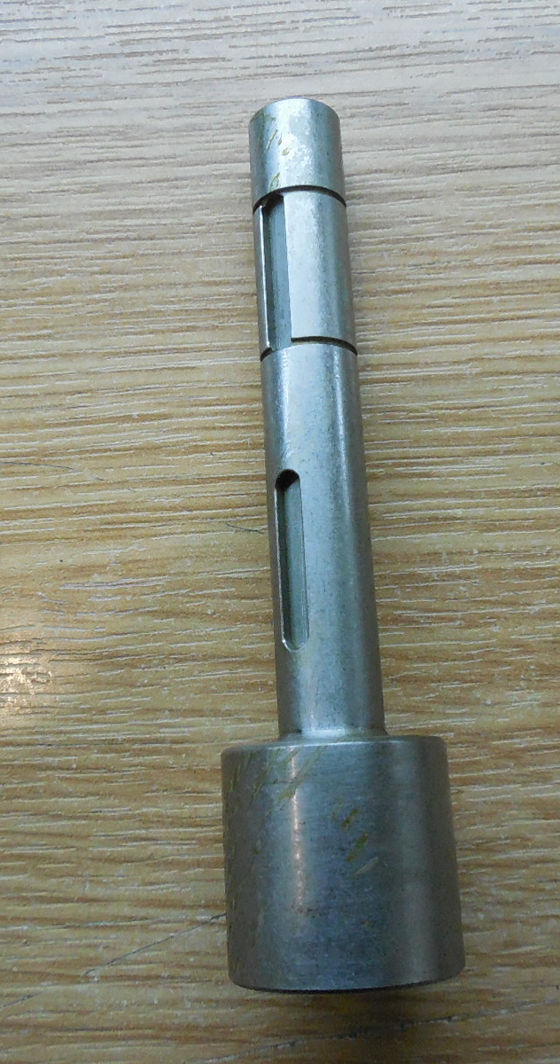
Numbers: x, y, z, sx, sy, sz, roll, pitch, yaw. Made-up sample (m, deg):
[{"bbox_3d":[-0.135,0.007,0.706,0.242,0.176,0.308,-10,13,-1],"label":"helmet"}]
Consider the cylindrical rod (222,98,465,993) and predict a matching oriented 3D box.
[{"bbox_3d":[0.008,-0.006,0.211,0.043,0.043,0.178,-3,76,0],"label":"cylindrical rod"}]

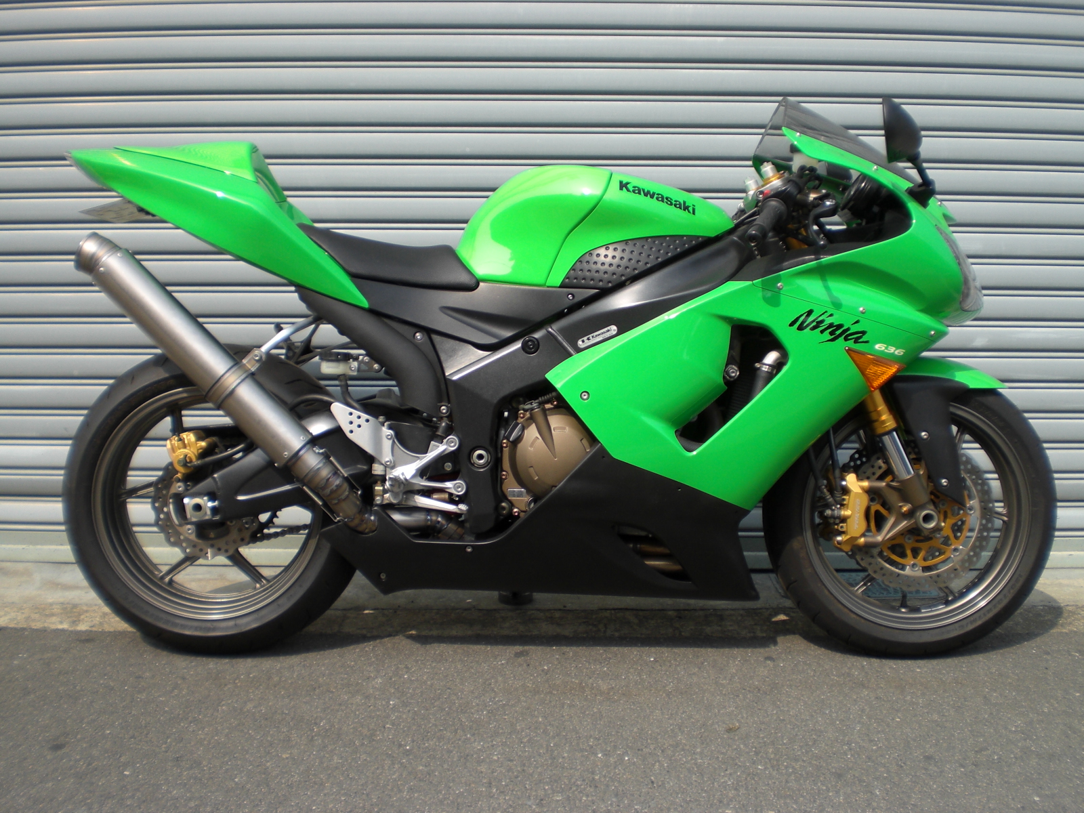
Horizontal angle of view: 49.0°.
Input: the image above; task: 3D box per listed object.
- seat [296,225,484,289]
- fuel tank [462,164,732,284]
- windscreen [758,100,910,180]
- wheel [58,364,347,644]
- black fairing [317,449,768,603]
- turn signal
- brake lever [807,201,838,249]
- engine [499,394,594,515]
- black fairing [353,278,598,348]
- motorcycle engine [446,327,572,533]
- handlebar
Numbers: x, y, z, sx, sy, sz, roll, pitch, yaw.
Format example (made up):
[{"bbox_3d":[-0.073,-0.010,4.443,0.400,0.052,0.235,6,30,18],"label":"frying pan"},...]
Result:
[{"bbox_3d":[-0.293,-0.286,2.335,0.360,0.140,0.270,0,3,1],"label":"seat"},{"bbox_3d":[0.104,-0.345,2.335,0.530,0.270,0.340,0,3,1],"label":"fuel tank"},{"bbox_3d":[0.597,-0.527,2.355,0.285,0.170,0.310,0,2,0],"label":"windscreen"},{"bbox_3d":[-0.655,0.188,2.375,0.630,0.630,0.180,0,3,1],"label":"wheel"},{"bbox_3d":[0.000,0.216,2.335,0.820,0.290,0.360,0,3,1],"label":"black fairing"},{"bbox_3d":[0.610,-0.068,2.170,0.105,0.080,0.050,-1,3,-25],"label":"turn signal"},{"bbox_3d":[0.505,-0.330,2.140,0.055,0.040,0.160,1,35,21],"label":"brake lever"},{"bbox_3d":[0.021,0.098,2.210,0.200,0.195,0.075,0,2,0],"label":"engine"},{"bbox_3d":[-0.127,-0.174,2.225,0.460,0.135,0.080,0,3,1],"label":"black fairing"},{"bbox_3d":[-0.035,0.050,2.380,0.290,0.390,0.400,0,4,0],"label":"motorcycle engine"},{"bbox_3d":[0.399,-0.327,2.110,0.048,0.048,0.150,1,28,26],"label":"handlebar"}]

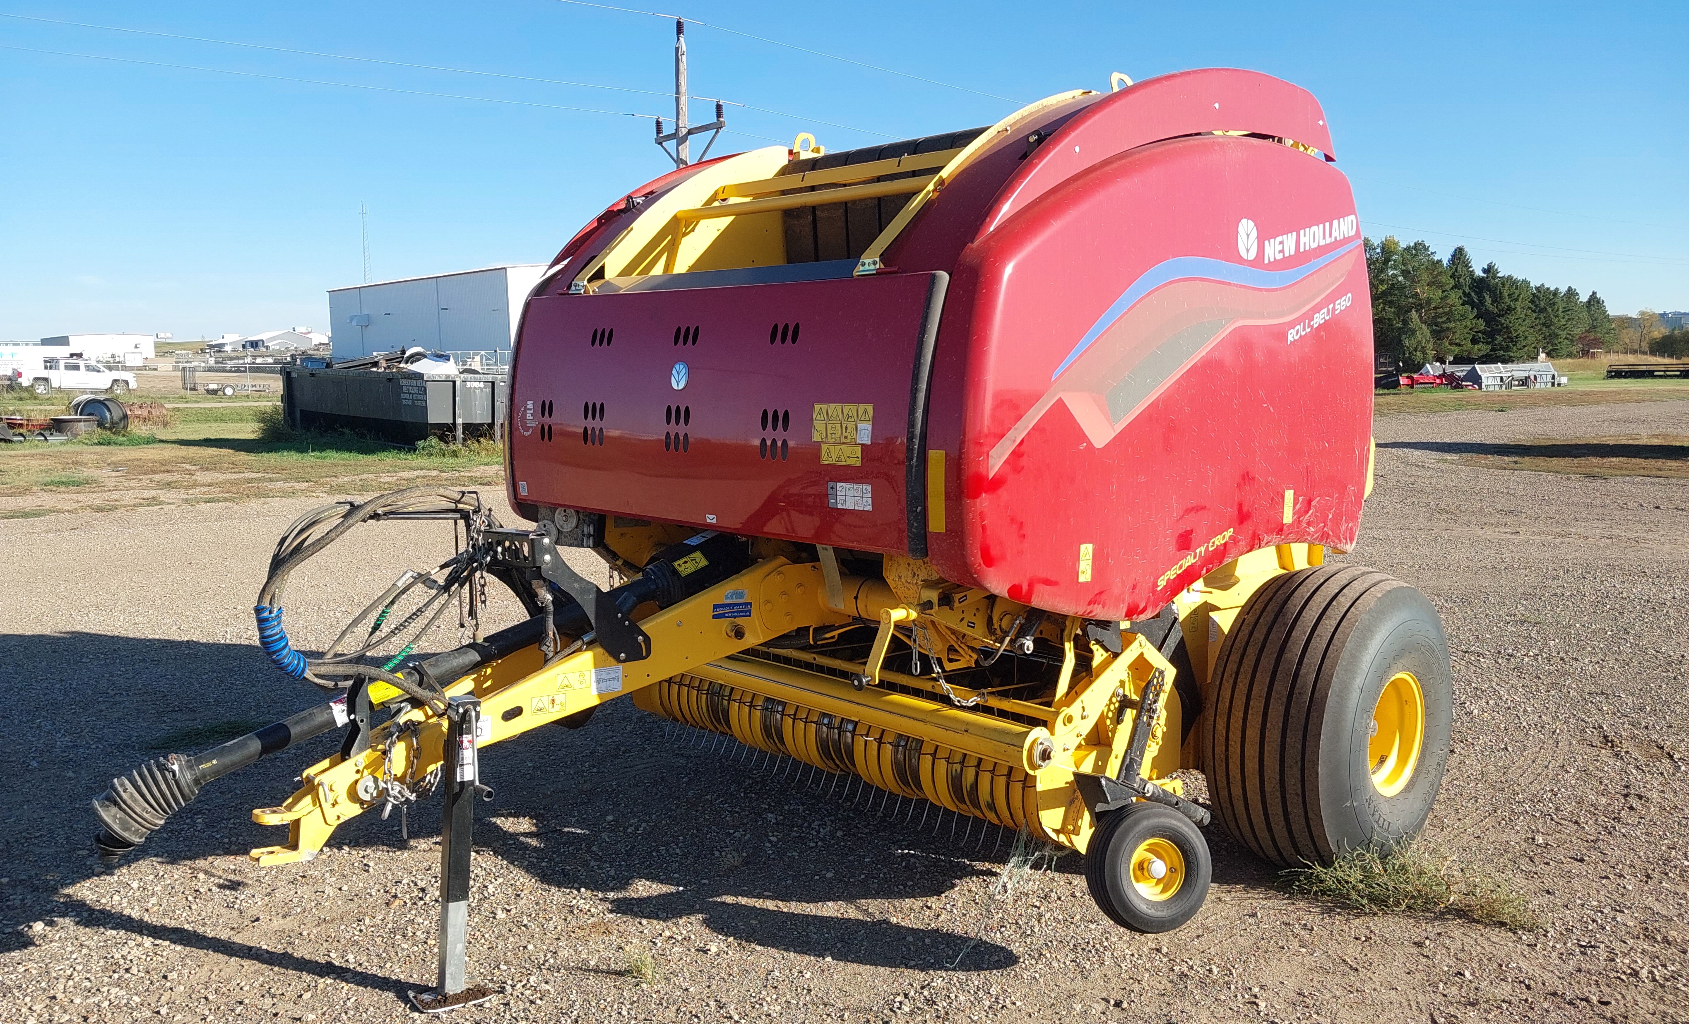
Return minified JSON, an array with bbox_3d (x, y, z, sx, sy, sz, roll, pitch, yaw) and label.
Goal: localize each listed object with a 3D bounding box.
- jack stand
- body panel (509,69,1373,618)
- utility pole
[{"bbox_3d":[-1.097,0.939,3.694,0.220,0.860,0.170,-7,10,-43],"label":"jack stand"},{"bbox_3d":[0.389,-0.684,5.040,2.530,1.790,2.200,-7,10,-43],"label":"body panel"},{"bbox_3d":[-3.229,-5.620,26.508,0.300,8.280,2.500,-6,9,-38],"label":"utility pole"}]

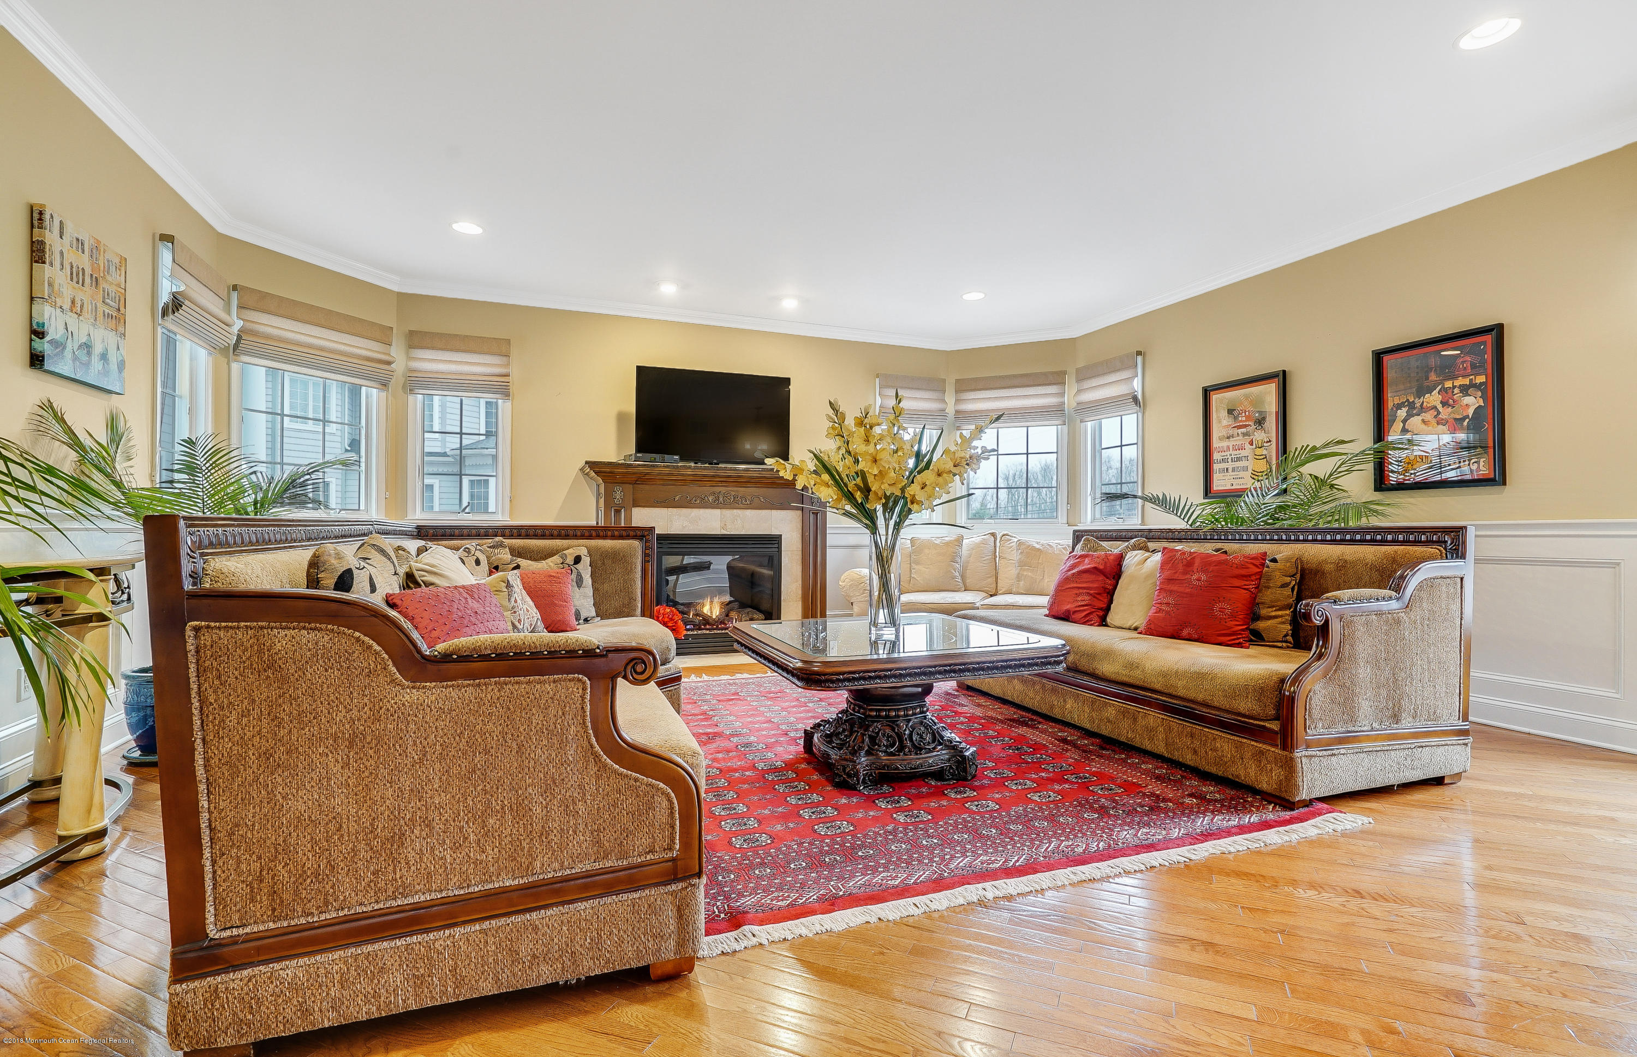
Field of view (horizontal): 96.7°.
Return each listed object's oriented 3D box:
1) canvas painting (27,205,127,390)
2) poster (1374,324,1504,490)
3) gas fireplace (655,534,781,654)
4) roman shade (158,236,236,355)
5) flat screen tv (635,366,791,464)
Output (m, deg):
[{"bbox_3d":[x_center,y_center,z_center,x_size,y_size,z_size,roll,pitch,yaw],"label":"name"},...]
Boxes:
[{"bbox_3d":[-3.024,-0.907,2.992,0.044,0.618,0.579,0,0,-21],"label":"canvas painting"},{"bbox_3d":[3.208,-0.592,3.785,0.035,0.786,0.579,0,0,-23],"label":"poster"},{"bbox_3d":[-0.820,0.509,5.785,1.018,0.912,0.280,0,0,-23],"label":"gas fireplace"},{"bbox_3d":[-3.252,-1.189,3.831,0.101,0.434,0.685,0,0,-23],"label":"roman shade"},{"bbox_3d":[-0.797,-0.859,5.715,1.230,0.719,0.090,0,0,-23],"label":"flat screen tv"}]

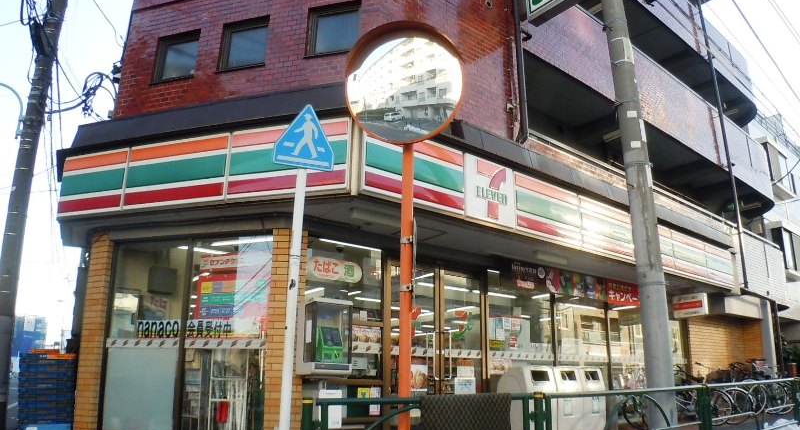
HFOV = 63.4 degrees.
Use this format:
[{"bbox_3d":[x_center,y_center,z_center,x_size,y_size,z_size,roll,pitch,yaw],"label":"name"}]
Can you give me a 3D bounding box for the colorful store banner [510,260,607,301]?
[{"bbox_3d":[2.656,1.104,10.495,2.900,0.420,0.040,13,-19,-43],"label":"colorful store banner"}]

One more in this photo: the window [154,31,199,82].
[{"bbox_3d":[-2.891,-2.034,8.435,0.690,0.670,0.140,-4,-14,18],"label":"window"}]

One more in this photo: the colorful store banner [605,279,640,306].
[{"bbox_3d":[4.216,1.496,12.081,1.500,0.440,0.040,13,-19,-43],"label":"colorful store banner"}]

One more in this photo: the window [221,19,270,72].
[{"bbox_3d":[-1.934,-2.114,8.106,0.690,0.670,0.140,-4,-14,18],"label":"window"}]

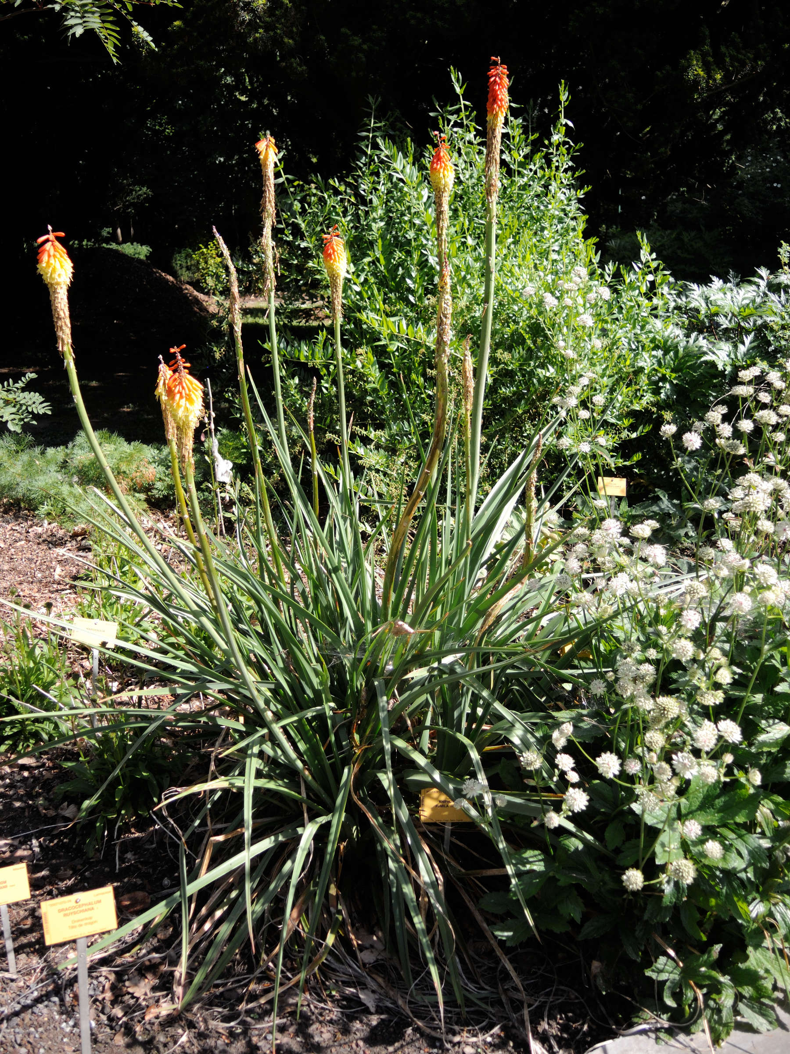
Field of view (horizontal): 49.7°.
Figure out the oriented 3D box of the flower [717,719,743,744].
[{"bbox_3d":[0.487,0.298,1.240,0.037,0.033,0.037,8,21,23],"label":"flower"}]

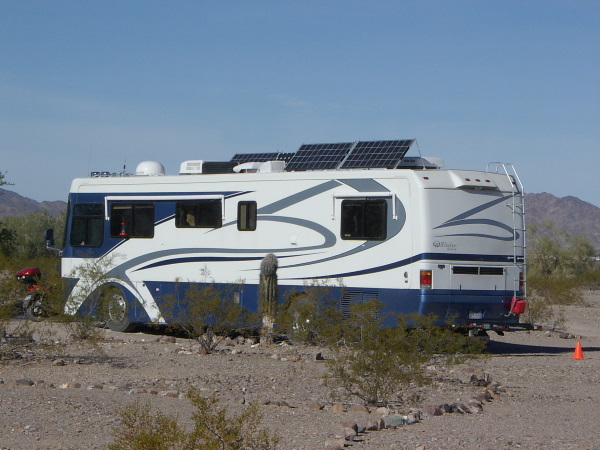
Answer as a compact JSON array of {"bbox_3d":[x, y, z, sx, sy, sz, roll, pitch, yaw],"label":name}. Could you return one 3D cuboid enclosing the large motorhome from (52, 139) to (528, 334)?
[{"bbox_3d":[-0.439,0.392,41.983,2.600,3.705,11.287,2,-2,-41],"label":"large motorhome"}]

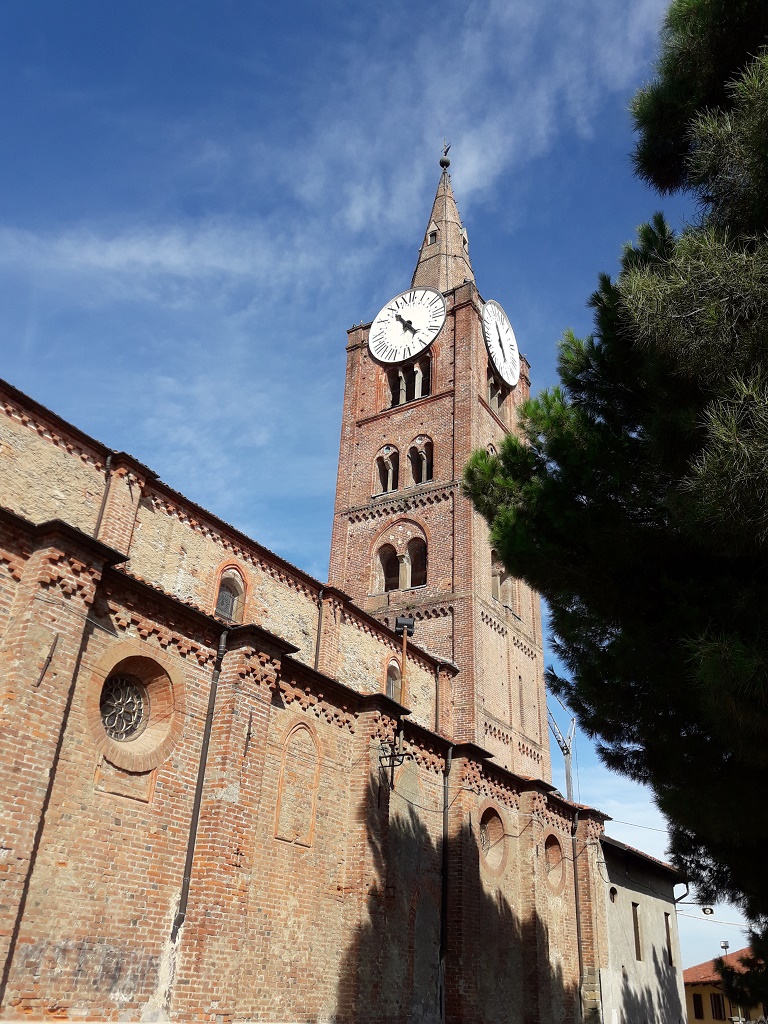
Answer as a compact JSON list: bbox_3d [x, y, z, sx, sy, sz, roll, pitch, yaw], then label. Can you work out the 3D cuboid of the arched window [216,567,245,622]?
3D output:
[{"bbox_3d":[-4.129,2.278,21.888,0.300,1.580,1.000,-15,-34,29],"label":"arched window"}]

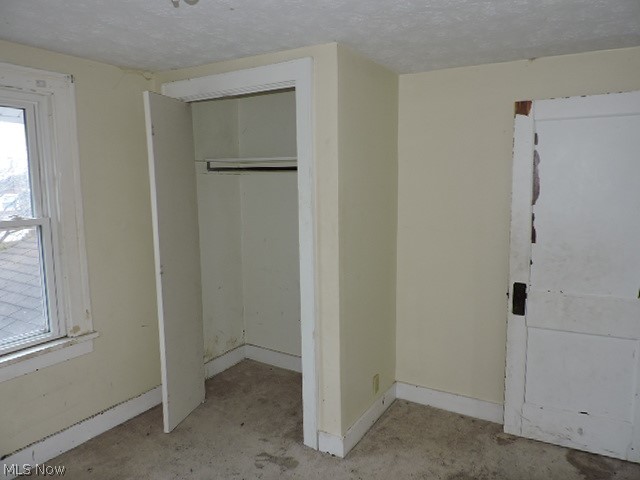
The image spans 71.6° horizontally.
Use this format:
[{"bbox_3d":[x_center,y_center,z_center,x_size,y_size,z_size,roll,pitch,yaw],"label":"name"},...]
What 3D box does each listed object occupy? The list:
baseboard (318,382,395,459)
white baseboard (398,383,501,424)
[{"bbox_3d":[0.282,1.131,2.918,0.162,0.136,0.861,4,8,31],"label":"baseboard"},{"bbox_3d":[0.871,1.107,3.053,0.751,0.136,0.025,4,8,31],"label":"white baseboard"}]

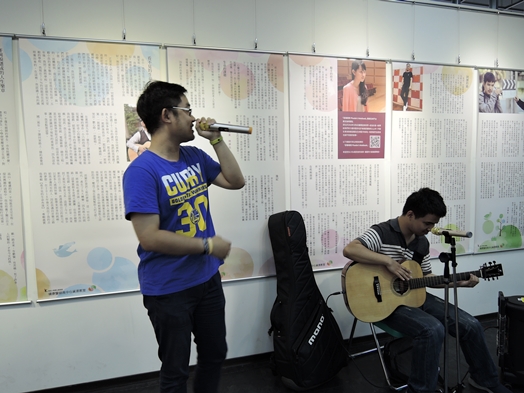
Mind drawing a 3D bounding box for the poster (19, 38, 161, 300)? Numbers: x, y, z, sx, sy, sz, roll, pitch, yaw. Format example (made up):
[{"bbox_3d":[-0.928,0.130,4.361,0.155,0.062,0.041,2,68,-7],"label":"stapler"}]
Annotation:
[{"bbox_3d":[-0.994,-0.156,2.246,0.794,1.566,0.020,-3,4,-16],"label":"poster"}]

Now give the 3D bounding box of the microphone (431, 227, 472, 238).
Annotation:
[{"bbox_3d":[1.115,0.214,2.150,0.050,0.050,0.228,-5,5,-41],"label":"microphone"}]

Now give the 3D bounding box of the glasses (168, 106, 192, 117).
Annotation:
[{"bbox_3d":[-0.366,-0.356,1.530,0.140,0.045,0.140,10,3,-8],"label":"glasses"}]

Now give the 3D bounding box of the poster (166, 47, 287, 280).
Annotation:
[{"bbox_3d":[-0.195,-0.194,2.478,0.818,1.566,0.020,-3,4,-16],"label":"poster"}]

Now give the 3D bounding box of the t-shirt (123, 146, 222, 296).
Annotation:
[{"bbox_3d":[-0.382,0.098,1.550,0.290,0.640,0.480,2,5,38],"label":"t-shirt"}]

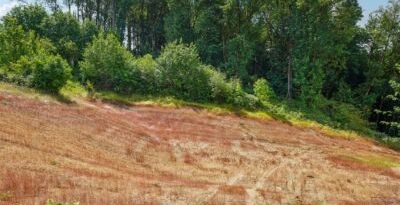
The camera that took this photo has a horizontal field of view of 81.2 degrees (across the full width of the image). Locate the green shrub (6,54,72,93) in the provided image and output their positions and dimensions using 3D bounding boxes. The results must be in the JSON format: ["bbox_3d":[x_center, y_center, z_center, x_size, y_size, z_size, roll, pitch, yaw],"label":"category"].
[{"bbox_3d":[-13.753,-2.485,20.000,5.542,3.359,4.200,0,0,0],"label":"green shrub"}]

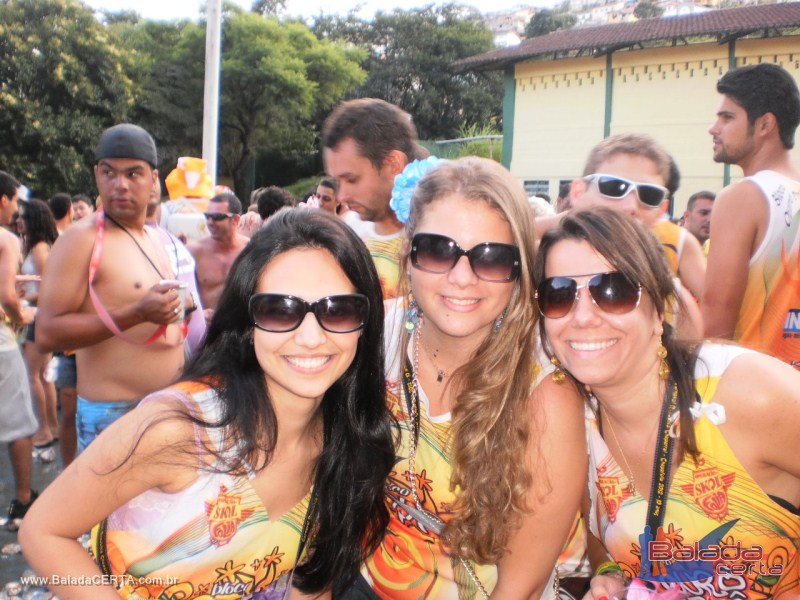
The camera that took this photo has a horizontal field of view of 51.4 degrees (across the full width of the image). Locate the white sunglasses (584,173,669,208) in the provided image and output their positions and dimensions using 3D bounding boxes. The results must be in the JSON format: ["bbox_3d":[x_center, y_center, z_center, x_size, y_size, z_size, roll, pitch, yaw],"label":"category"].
[{"bbox_3d":[0.421,-0.207,1.580,0.142,0.046,0.140,12,2,-5],"label":"white sunglasses"}]

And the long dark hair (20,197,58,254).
[{"bbox_3d":[-2.358,-0.475,5.450,0.240,0.370,0.230,0,7,-15],"label":"long dark hair"}]

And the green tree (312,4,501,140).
[{"bbox_3d":[0.219,-6.714,28.000,5.900,6.000,5.500,2,6,0],"label":"green tree"}]

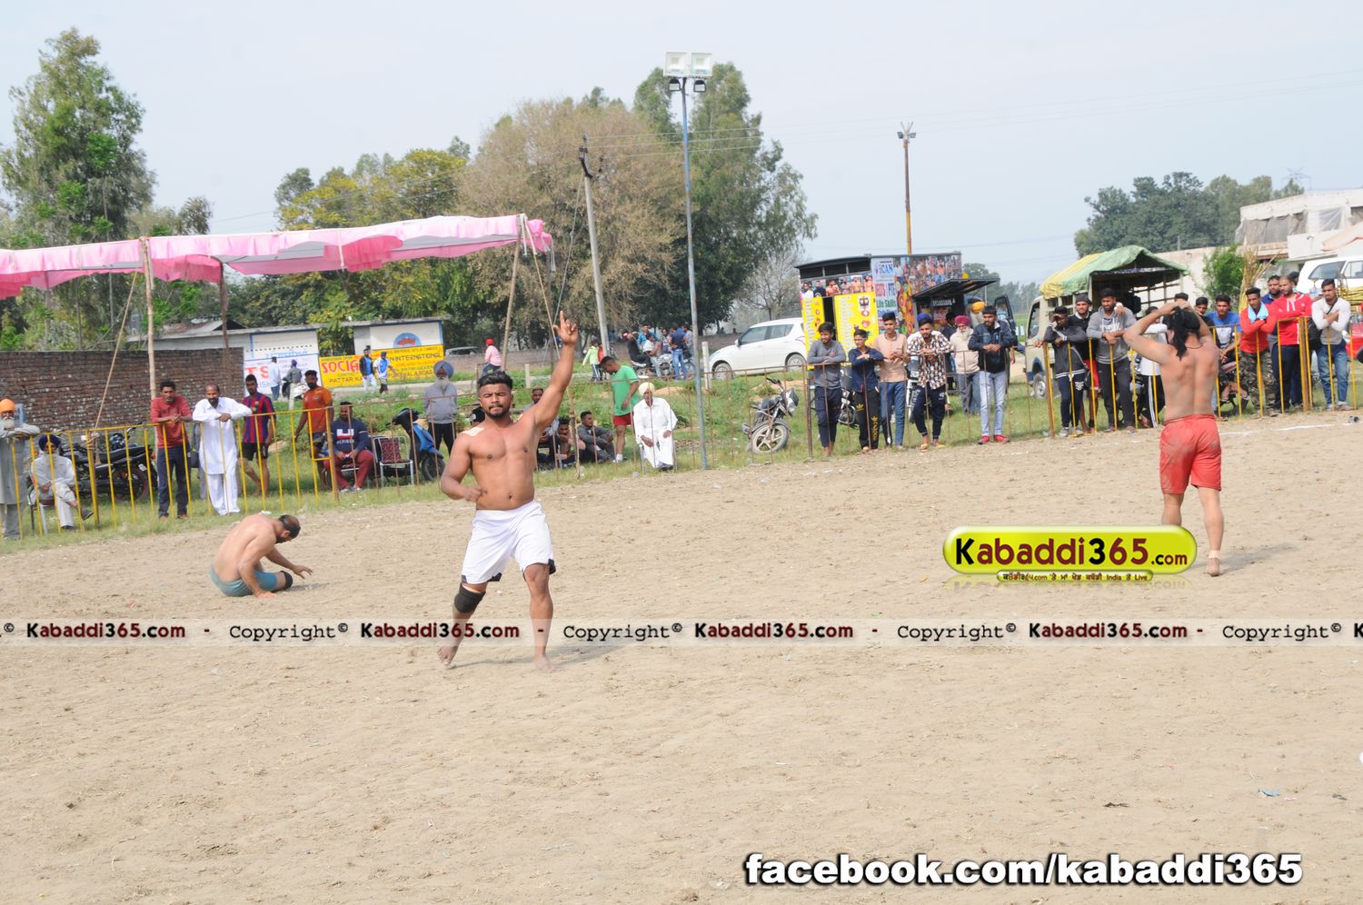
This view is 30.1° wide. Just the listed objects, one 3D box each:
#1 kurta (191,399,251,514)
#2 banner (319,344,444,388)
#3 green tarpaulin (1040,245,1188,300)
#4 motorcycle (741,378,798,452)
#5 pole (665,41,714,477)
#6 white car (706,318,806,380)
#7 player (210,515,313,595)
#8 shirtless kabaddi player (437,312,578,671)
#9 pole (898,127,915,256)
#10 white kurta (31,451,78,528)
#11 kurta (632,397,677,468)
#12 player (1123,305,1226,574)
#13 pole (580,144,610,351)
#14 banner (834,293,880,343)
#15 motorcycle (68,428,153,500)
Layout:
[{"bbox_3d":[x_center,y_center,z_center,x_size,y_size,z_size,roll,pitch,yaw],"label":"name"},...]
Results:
[{"bbox_3d":[-5.774,0.040,31.800,0.680,1.480,0.480,-5,3,-14],"label":"kurta"},{"bbox_3d":[-11.338,-3.208,96.000,4.700,1.200,0.050,-5,3,-3],"label":"banner"},{"bbox_3d":[7.057,-2.918,41.200,1.600,0.820,2.350,-6,3,-11],"label":"green tarpaulin"},{"bbox_3d":[1.154,-0.499,33.900,0.740,1.080,1.950,-6,3,-12],"label":"motorcycle"},{"bbox_3d":[0.174,-2.419,31.800,0.600,5.250,0.400,-3,3,0],"label":"pole"},{"bbox_3d":[2.611,-3.043,73.500,3.850,1.520,1.700,-6,2,27],"label":"white car"},{"bbox_3d":[-3.441,0.840,20.700,0.800,0.640,0.600,-6,3,-22],"label":"player"},{"bbox_3d":[-0.994,0.217,14.550,0.780,2.030,0.680,-5,3,-9],"label":"shirtless kabaddi player"},{"bbox_3d":[8.152,-7.546,90.000,0.600,8.200,0.400,-3,3,0],"label":"pole"},{"bbox_3d":[-7.619,0.447,30.800,0.550,0.900,0.720,-6,3,-28],"label":"white kurta"},{"bbox_3d":[-0.342,-0.255,31.950,0.550,0.870,0.620,-5,3,-6],"label":"kurta"},{"bbox_3d":[3.247,-0.095,16.700,0.660,1.800,0.600,-5,3,-9],"label":"player"},{"bbox_3d":[-2.607,-6.010,79.000,0.850,7.600,0.400,-7,3,-17],"label":"pole"},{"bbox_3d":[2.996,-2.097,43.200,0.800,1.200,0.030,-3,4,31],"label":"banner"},{"bbox_3d":[-8.050,0.211,34.600,1.980,1.080,0.720,-4,3,15],"label":"motorcycle"}]

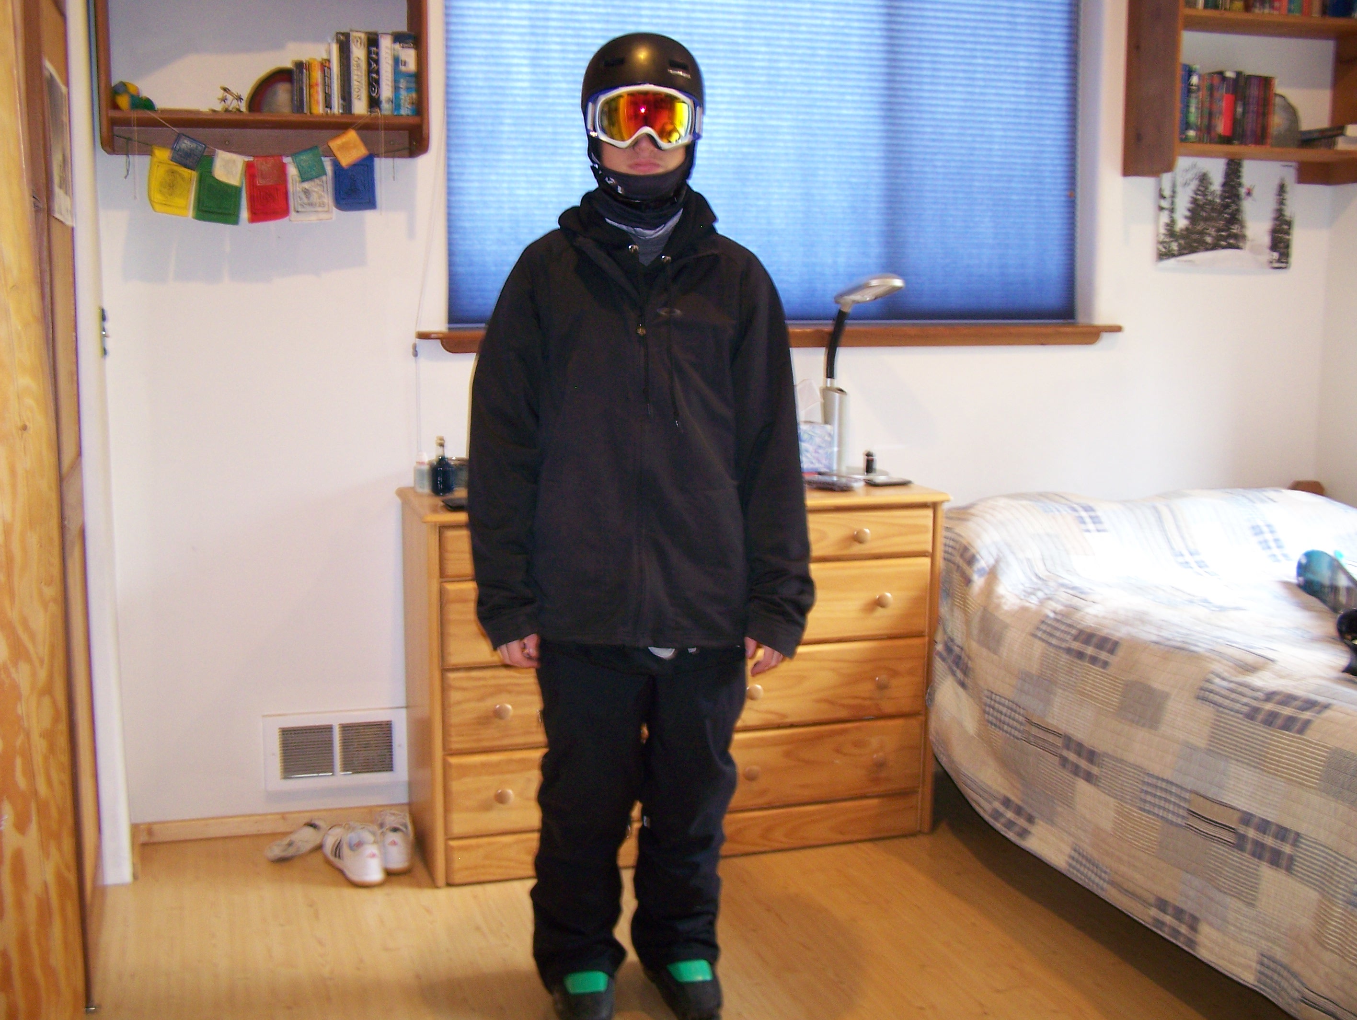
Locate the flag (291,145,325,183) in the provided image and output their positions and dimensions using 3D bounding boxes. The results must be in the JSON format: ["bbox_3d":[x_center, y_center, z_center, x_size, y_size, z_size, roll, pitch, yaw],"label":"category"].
[{"bbox_3d":[-0.827,-0.772,3.330,0.060,0.066,0.008,-20,13,-12],"label":"flag"}]

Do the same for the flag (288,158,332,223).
[{"bbox_3d":[-0.845,-0.733,3.420,0.100,0.140,0.012,-2,9,-15],"label":"flag"}]

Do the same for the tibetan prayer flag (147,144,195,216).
[{"bbox_3d":[-1.134,-0.737,3.339,0.096,0.148,0.015,4,8,-16],"label":"tibetan prayer flag"}]

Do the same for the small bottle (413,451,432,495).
[{"bbox_3d":[-0.629,-0.091,3.660,0.043,0.107,0.043,-2,9,-14],"label":"small bottle"}]

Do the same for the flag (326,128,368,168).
[{"bbox_3d":[-0.743,-0.810,3.347,0.064,0.070,0.008,-37,16,-7],"label":"flag"}]

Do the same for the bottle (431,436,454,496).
[{"bbox_3d":[-0.572,-0.107,3.608,0.055,0.140,0.055,-2,9,-15],"label":"bottle"}]

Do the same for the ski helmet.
[{"bbox_3d":[-0.065,-0.708,2.687,0.225,0.295,0.275,0,8,-2],"label":"ski helmet"}]

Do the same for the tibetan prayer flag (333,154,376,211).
[{"bbox_3d":[-0.747,-0.755,3.444,0.096,0.126,0.012,-3,9,-15],"label":"tibetan prayer flag"}]

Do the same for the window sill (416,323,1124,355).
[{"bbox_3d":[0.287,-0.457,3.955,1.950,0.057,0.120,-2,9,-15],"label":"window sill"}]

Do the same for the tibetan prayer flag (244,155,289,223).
[{"bbox_3d":[-0.939,-0.731,3.396,0.103,0.152,0.020,-2,9,-14],"label":"tibetan prayer flag"}]

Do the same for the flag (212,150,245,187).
[{"bbox_3d":[-0.991,-0.752,3.287,0.065,0.061,0.010,7,7,-17],"label":"flag"}]

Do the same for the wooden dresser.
[{"bbox_3d":[-0.015,0.389,3.732,1.273,0.862,0.465,-2,9,-16],"label":"wooden dresser"}]

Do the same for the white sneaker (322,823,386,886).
[{"bbox_3d":[-0.771,0.795,3.525,0.100,0.103,0.268,-4,9,-27],"label":"white sneaker"}]

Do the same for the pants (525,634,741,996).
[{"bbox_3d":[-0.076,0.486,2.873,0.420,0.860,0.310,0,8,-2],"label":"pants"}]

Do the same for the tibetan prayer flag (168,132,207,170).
[{"bbox_3d":[-1.069,-0.780,3.249,0.069,0.059,0.015,19,3,-16],"label":"tibetan prayer flag"}]

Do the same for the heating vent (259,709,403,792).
[{"bbox_3d":[-0.866,0.608,3.777,0.358,0.200,0.015,-2,9,-15],"label":"heating vent"}]

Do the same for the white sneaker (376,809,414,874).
[{"bbox_3d":[-0.692,0.782,3.615,0.098,0.105,0.265,-2,9,-11],"label":"white sneaker"}]

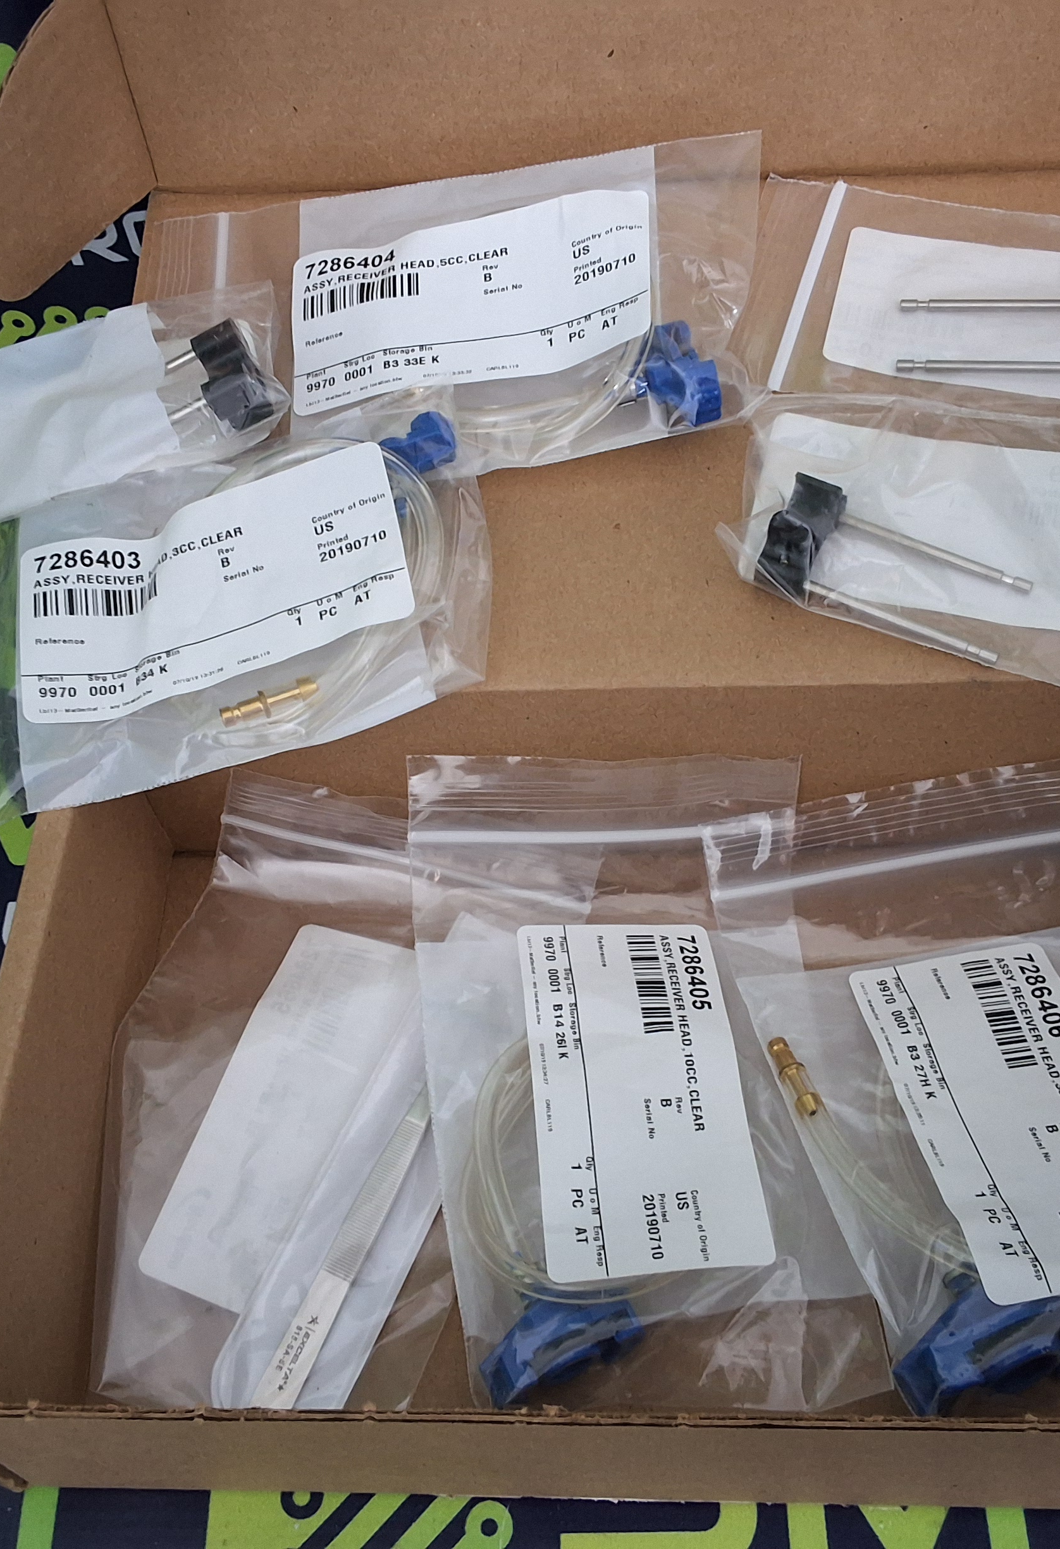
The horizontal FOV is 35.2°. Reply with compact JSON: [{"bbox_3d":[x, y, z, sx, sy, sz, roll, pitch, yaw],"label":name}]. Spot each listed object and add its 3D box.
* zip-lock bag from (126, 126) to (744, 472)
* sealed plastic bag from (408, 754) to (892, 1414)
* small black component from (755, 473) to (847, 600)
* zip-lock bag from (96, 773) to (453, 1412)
[{"bbox_3d":[-0.026,-0.120,0.439,0.167,0.028,0.102,-3,63,8],"label":"zip-lock bag"},{"bbox_3d":[0.026,0.071,0.398,0.100,0.036,0.153,-5,68,1],"label":"sealed plastic bag"},{"bbox_3d":[0.064,-0.055,0.391,0.013,0.015,0.034,17,66,12],"label":"small black component"},{"bbox_3d":[-0.046,0.077,0.406,0.096,0.029,0.151,8,69,9],"label":"zip-lock bag"}]

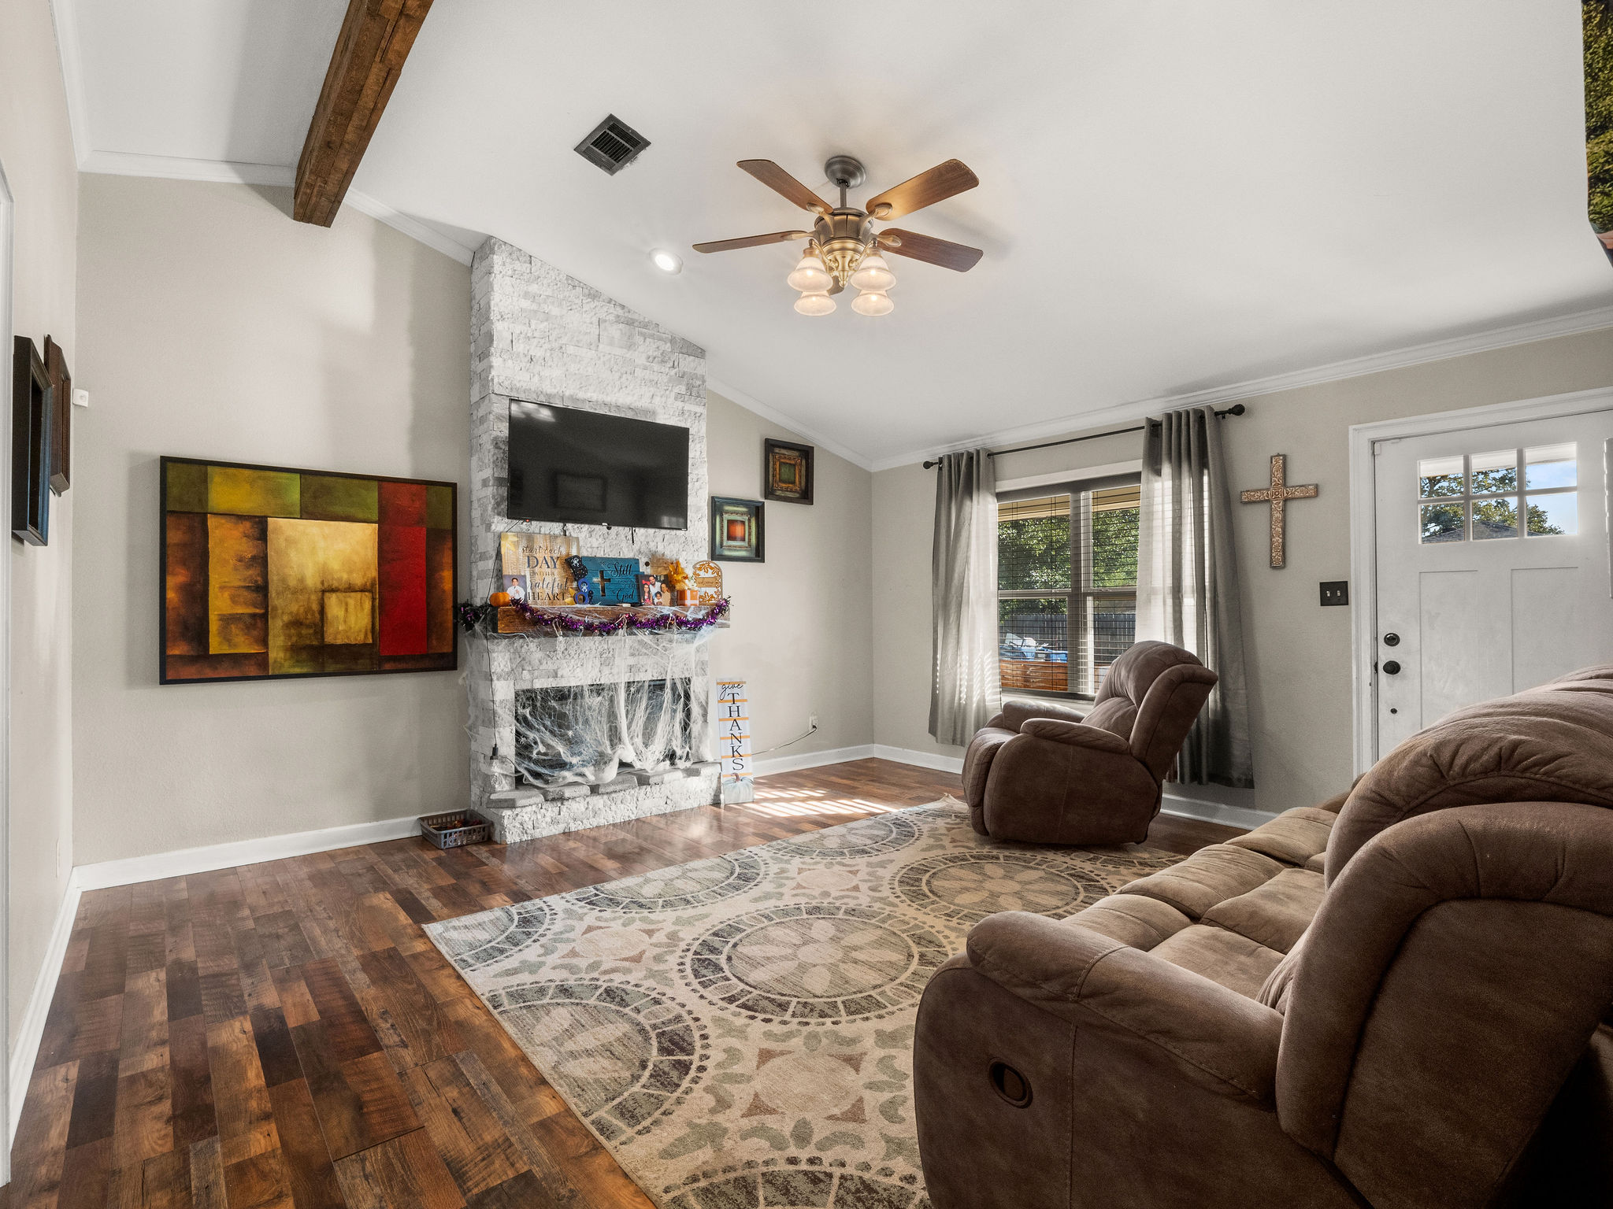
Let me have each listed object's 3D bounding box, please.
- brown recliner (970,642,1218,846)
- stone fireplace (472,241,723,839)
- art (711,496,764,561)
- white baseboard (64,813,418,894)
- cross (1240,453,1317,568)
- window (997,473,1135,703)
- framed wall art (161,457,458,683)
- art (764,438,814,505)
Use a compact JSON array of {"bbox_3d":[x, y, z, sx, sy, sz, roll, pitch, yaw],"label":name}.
[{"bbox_3d":[1.485,0.706,4.090,1.130,1.030,0.920,0,-1,7],"label":"brown recliner"},{"bbox_3d":[-1.208,-0.353,4.457,1.390,3.200,0.460,0,-1,-38],"label":"stone fireplace"},{"bbox_3d":[-0.488,-0.521,5.281,0.445,0.440,0.055,0,-1,-38],"label":"art"},{"bbox_3d":[-2.528,1.189,3.675,1.560,0.108,0.020,0,-1,-38],"label":"white baseboard"},{"bbox_3d":[2.503,-0.496,3.966,0.030,0.610,0.370,0,-1,-42],"label":"cross"},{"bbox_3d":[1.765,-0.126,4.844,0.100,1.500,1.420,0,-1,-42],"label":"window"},{"bbox_3d":[-2.427,-0.151,3.749,1.245,1.030,0.045,0,-1,-38],"label":"framed wall art"},{"bbox_3d":[-0.132,-0.980,5.567,0.450,0.445,0.055,0,-1,-38],"label":"art"}]

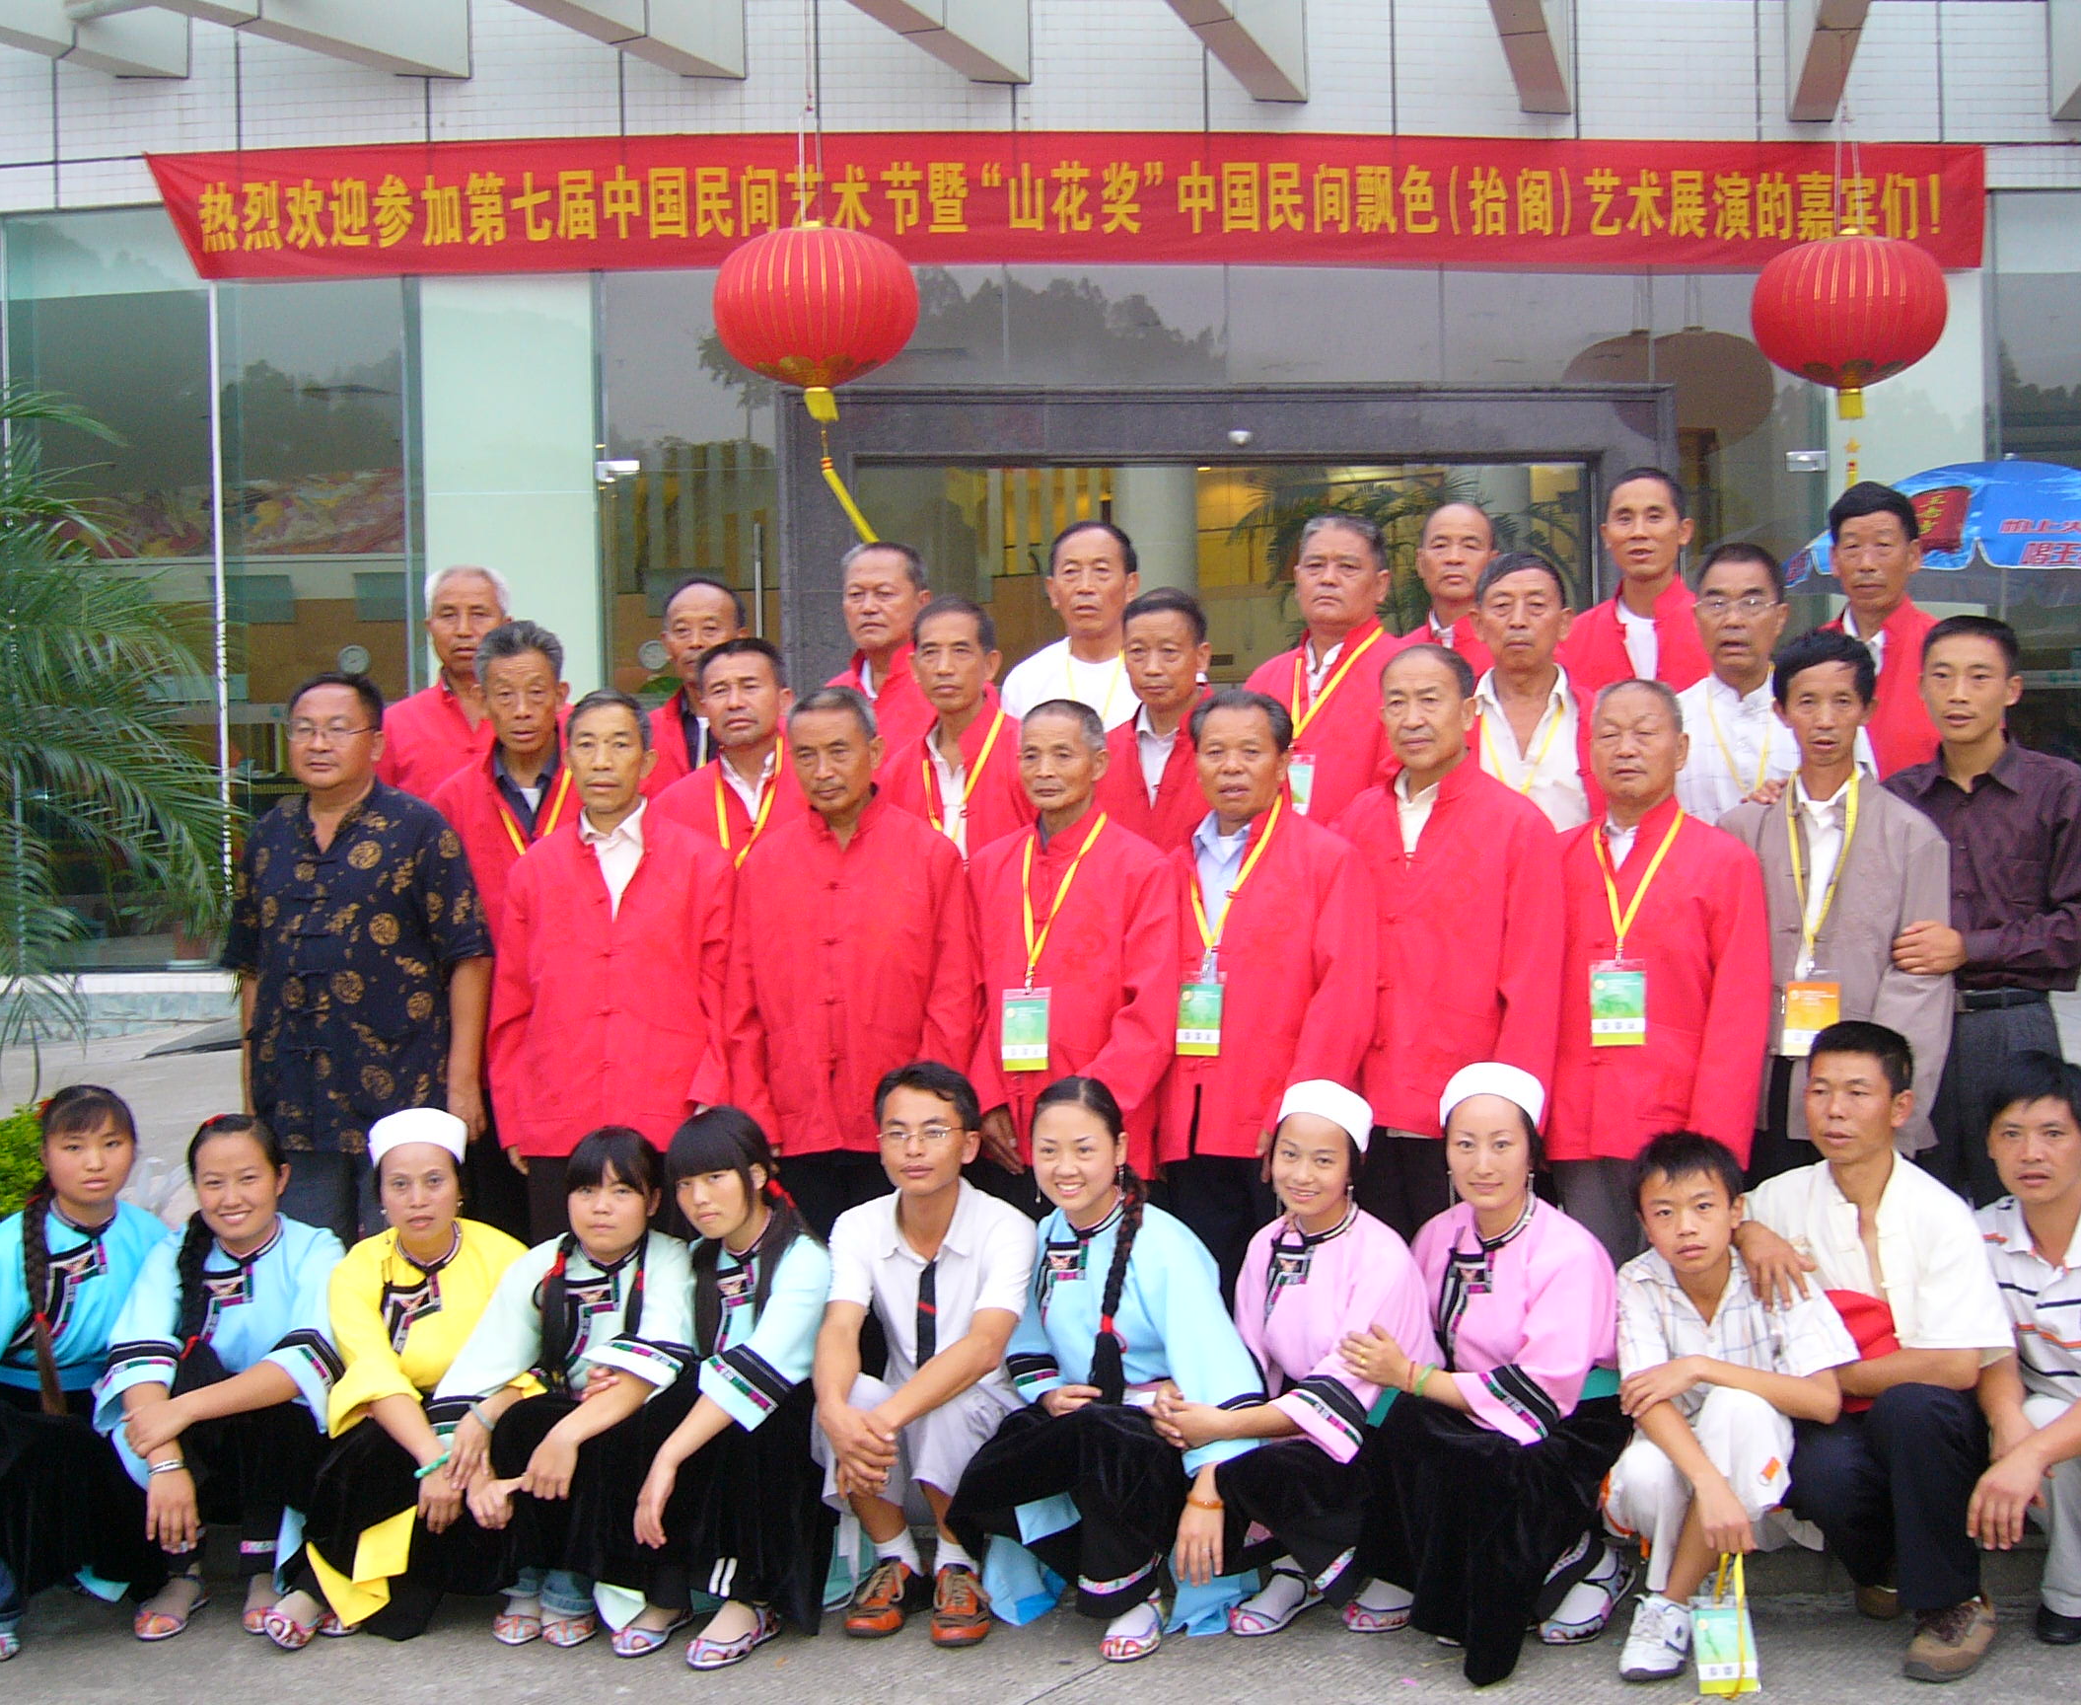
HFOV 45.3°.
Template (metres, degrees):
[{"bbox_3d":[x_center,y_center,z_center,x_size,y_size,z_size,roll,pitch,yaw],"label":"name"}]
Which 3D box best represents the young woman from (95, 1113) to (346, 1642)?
[{"bbox_3d":[-1.534,0.947,4.723,0.460,0.902,0.600,-1,0,-3],"label":"young woman"}]

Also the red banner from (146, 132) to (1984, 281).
[{"bbox_3d":[0.125,-3.363,13.000,9.600,0.730,0.090,0,0,-2],"label":"red banner"}]

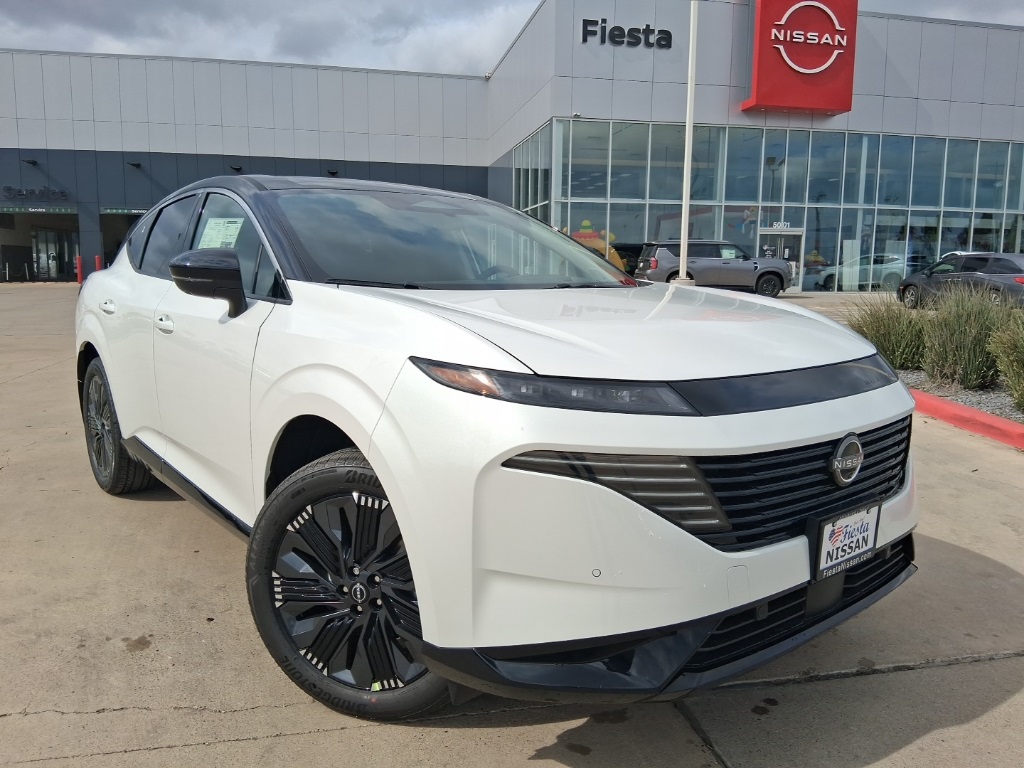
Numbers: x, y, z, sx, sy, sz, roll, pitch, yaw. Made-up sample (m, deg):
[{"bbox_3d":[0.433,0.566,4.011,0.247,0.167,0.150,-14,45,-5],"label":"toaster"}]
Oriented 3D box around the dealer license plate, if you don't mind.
[{"bbox_3d":[0.884,0.407,2.009,0.310,0.162,0.020,-6,11,-40],"label":"dealer license plate"}]

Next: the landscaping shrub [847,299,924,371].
[{"bbox_3d":[4.565,-0.623,9.300,0.980,0.920,0.980,5,9,26],"label":"landscaping shrub"}]

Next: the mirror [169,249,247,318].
[{"bbox_3d":[-1.027,-0.343,2.626,0.240,0.220,0.190,-6,11,-40],"label":"mirror"}]

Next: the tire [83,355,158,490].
[{"bbox_3d":[-2.204,0.228,4.377,0.245,0.760,0.760,-6,11,-40],"label":"tire"}]

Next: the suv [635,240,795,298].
[{"bbox_3d":[7.000,-3.980,26.900,5.250,1.930,2.050,0,8,-7],"label":"suv"}]

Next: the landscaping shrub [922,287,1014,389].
[{"bbox_3d":[4.808,-0.495,8.100,0.960,1.060,0.960,6,9,31],"label":"landscaping shrub"}]

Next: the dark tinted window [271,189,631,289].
[{"bbox_3d":[-0.269,-0.603,3.260,1.460,0.120,0.960,-6,38,-40],"label":"dark tinted window"}]

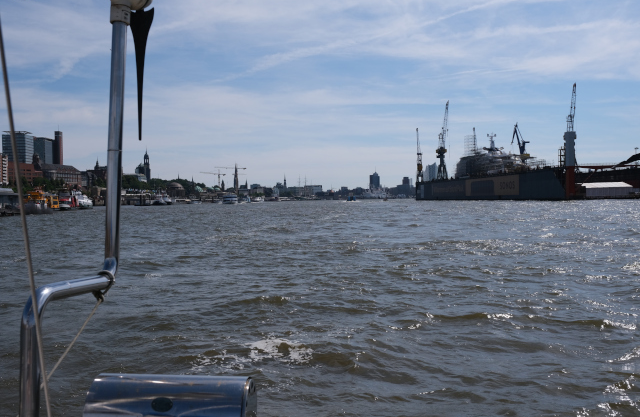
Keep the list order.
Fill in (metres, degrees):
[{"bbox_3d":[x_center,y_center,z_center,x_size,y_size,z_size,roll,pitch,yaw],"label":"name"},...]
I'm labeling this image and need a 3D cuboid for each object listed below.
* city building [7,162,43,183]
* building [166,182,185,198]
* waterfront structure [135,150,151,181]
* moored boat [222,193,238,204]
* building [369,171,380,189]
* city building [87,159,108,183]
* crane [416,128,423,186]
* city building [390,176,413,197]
[{"bbox_3d":[-324.040,-35.630,664.000,20.000,27.500,42.000,0,1,25],"label":"city building"},{"bbox_3d":[-167.830,-20.470,706.000,21.000,19.500,21.000,-1,1,18],"label":"building"},{"bbox_3d":[-450.920,-91.720,1540.000,46.000,130.000,65.000,-1,1,-27],"label":"waterfront structure"},{"bbox_3d":[-67.370,-6.930,455.000,9.500,7.800,32.000,-1,1,-9],"label":"moored boat"},{"bbox_3d":[174.550,-76.300,1915.000,31.000,82.000,31.000,-1,1,5],"label":"building"},{"bbox_3d":[-266.820,-42.440,745.000,20.000,37.000,52.000,0,1,21],"label":"city building"},{"bbox_3d":[105.660,-56.520,640.000,7.500,58.000,15.000,-1,1,12],"label":"crane"},{"bbox_3d":[313.900,-80.730,2300.000,75.000,73.000,50.000,-1,1,7],"label":"city building"}]

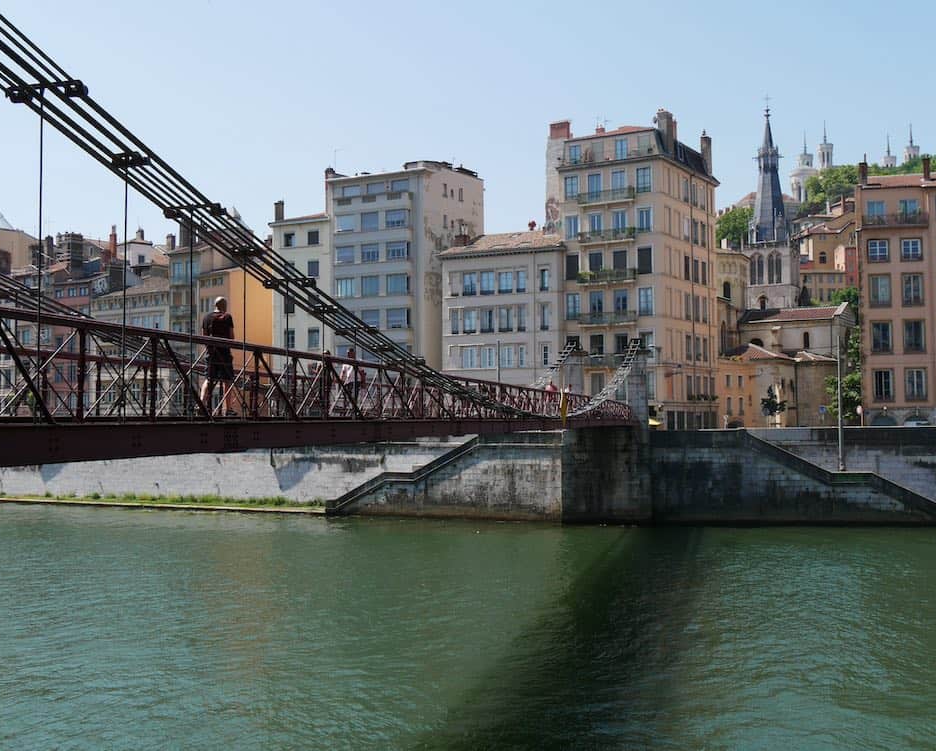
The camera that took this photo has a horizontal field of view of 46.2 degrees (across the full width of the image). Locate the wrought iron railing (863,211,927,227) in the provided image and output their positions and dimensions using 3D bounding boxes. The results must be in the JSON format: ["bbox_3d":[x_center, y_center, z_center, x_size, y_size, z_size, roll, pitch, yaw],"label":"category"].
[{"bbox_3d":[37.071,-13.484,95.240,5.400,1.100,0.800,-1,-3,9],"label":"wrought iron railing"}]

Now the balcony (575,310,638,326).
[{"bbox_3d":[12.380,-5.059,97.821,5.200,1.150,0.800,-2,-3,27],"label":"balcony"}]

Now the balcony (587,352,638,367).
[{"bbox_3d":[12.442,-1.289,97.608,5.100,1.150,0.800,-2,-3,27],"label":"balcony"}]

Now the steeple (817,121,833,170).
[{"bbox_3d":[215.565,-138.879,663.179,9.200,29.500,9.200,-2,-3,20],"label":"steeple"}]

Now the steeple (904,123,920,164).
[{"bbox_3d":[270.512,-139.364,668.399,9.200,27.000,9.200,-2,-3,20],"label":"steeple"}]

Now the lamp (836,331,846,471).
[{"bbox_3d":[27.300,1.832,80.494,0.400,10.300,0.400,-1,-3,9],"label":"lamp"}]

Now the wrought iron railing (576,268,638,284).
[{"bbox_3d":[12.402,-8.806,97.991,5.150,1.150,0.800,-2,-3,27],"label":"wrought iron railing"}]

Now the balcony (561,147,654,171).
[{"bbox_3d":[12.589,-19.398,98.406,9.200,1.100,0.900,-2,-3,27],"label":"balcony"}]

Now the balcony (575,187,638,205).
[{"bbox_3d":[12.443,-15.997,98.316,5.150,1.100,0.800,-2,-3,27],"label":"balcony"}]

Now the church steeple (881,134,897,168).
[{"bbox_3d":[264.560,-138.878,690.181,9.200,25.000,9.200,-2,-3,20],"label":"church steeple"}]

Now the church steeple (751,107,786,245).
[{"bbox_3d":[38.108,-25.490,139.281,4.400,17.200,4.400,-2,-3,20],"label":"church steeple"}]

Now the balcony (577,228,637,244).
[{"bbox_3d":[12.422,-12.422,98.155,5.150,1.150,0.800,-2,-3,27],"label":"balcony"}]

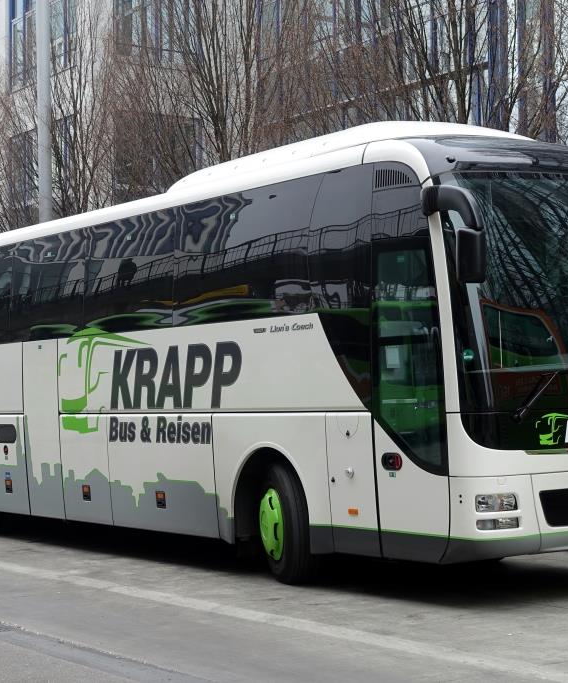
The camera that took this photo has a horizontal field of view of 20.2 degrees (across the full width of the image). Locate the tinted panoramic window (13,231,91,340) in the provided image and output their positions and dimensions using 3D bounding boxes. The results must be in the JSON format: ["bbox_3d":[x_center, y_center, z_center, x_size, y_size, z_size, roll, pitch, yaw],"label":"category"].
[{"bbox_3d":[-2.487,-0.565,16.788,0.070,1.110,1.830,4,-4,-33],"label":"tinted panoramic window"}]

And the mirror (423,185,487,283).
[{"bbox_3d":[1.152,-0.731,10.996,0.320,0.700,0.800,-1,-2,-33],"label":"mirror"}]

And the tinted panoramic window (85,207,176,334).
[{"bbox_3d":[-1.489,-0.639,15.259,0.070,1.110,1.825,4,-4,-33],"label":"tinted panoramic window"}]

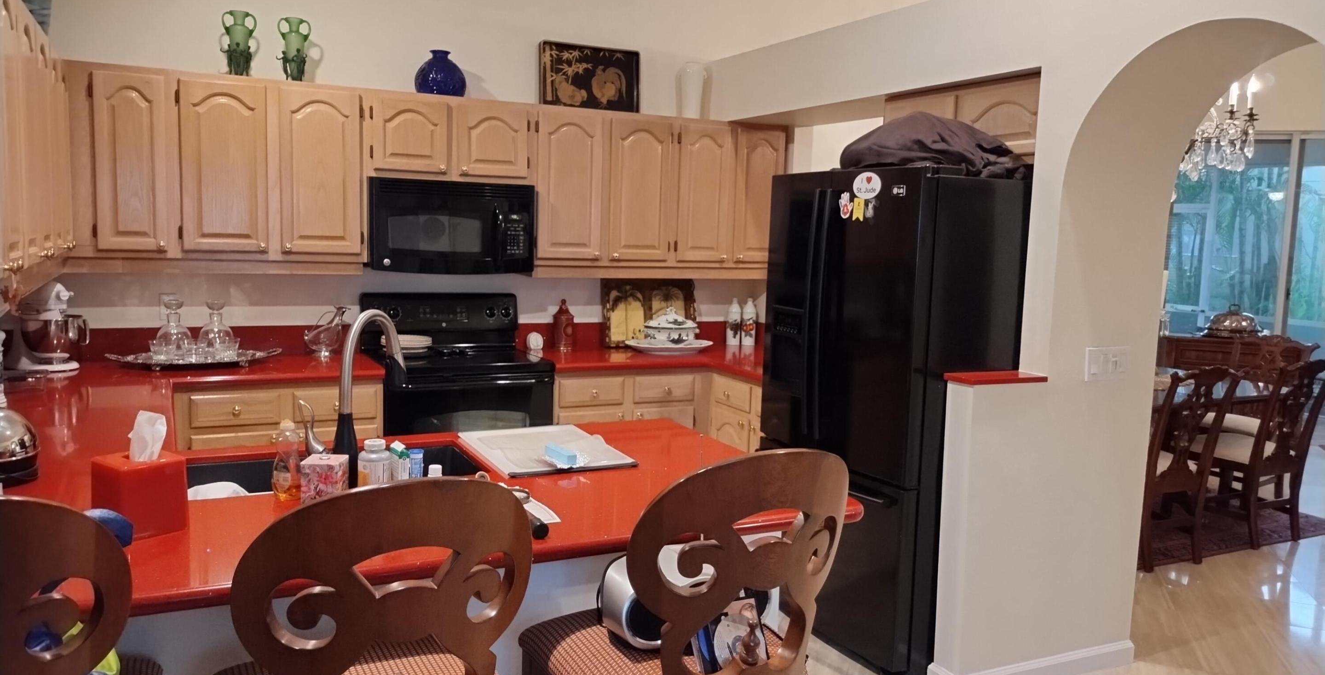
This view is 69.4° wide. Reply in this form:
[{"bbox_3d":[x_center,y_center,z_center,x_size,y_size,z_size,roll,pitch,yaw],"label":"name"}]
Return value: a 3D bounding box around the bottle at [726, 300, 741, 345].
[{"bbox_3d":[0.403,-0.085,5.453,0.082,0.268,0.082,2,6,0],"label":"bottle"}]

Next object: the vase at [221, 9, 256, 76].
[{"bbox_3d":[-1.789,-1.228,4.043,0.150,0.298,0.125,-2,7,-27],"label":"vase"}]

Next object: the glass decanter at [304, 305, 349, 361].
[{"bbox_3d":[-1.525,-0.028,4.361,0.208,0.242,0.125,-1,7,-20],"label":"glass decanter"}]

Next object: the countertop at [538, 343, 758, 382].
[{"bbox_3d":[0.154,0.136,4.729,1.465,0.040,1.280,-1,6,-26],"label":"countertop"}]

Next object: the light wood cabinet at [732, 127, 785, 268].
[{"bbox_3d":[0.449,-0.767,5.307,0.345,0.770,0.330,-1,6,-26],"label":"light wood cabinet"}]

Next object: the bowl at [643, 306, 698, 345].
[{"bbox_3d":[0.044,-0.056,5.056,0.301,0.211,0.235,1,6,-4],"label":"bowl"}]

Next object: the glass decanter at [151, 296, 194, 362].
[{"bbox_3d":[-2.053,-0.035,4.030,0.151,0.258,0.151,-2,7,-27],"label":"glass decanter"}]

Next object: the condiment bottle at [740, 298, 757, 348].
[{"bbox_3d":[0.490,-0.086,5.414,0.084,0.267,0.084,2,6,5],"label":"condiment bottle"}]

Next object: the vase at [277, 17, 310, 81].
[{"bbox_3d":[-1.592,-1.234,4.144,0.145,0.299,0.125,-2,7,-27],"label":"vase"}]

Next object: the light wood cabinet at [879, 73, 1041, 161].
[{"bbox_3d":[1.283,-0.798,3.696,0.370,0.307,0.865,-2,7,-27],"label":"light wood cabinet"}]

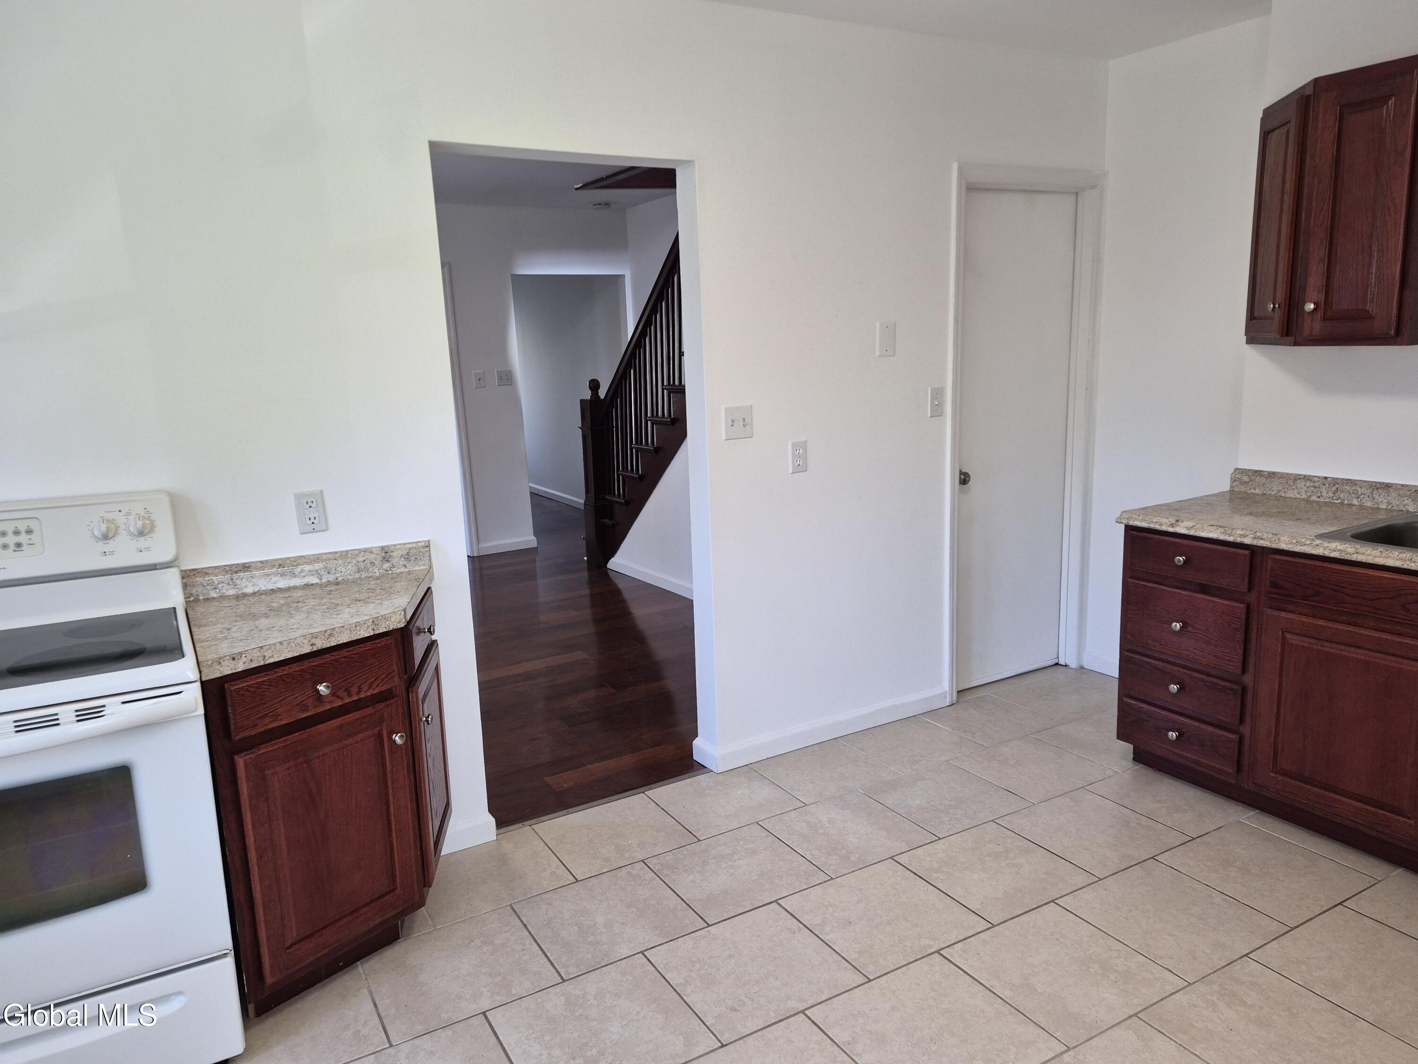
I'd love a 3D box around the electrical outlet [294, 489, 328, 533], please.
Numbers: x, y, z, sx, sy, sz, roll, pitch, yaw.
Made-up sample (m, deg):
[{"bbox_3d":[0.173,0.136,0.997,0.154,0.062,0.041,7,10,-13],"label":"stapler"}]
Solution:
[{"bbox_3d":[-1.081,-0.053,2.566,0.072,0.114,0.010,-8,12,-29],"label":"electrical outlet"}]

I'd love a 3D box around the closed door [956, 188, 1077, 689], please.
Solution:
[{"bbox_3d":[1.277,-0.367,4.019,0.707,2.062,0.043,-8,12,-29],"label":"closed door"}]

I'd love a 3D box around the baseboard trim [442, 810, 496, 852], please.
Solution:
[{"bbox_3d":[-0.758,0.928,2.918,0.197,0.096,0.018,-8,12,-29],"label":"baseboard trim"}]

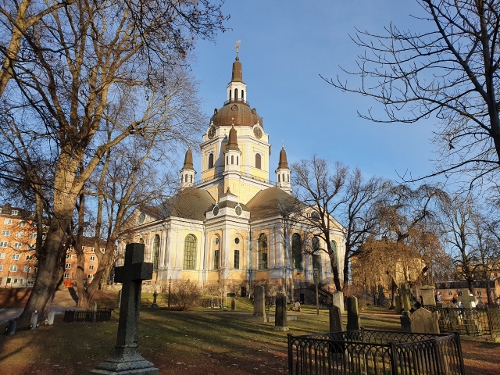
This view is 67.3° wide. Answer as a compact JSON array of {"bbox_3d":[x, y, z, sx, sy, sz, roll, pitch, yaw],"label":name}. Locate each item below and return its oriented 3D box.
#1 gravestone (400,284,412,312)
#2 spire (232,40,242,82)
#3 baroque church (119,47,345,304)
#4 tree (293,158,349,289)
[{"bbox_3d":[10.419,7.440,24.924,0.400,1.880,0.850,12,-21,-33],"label":"gravestone"},{"bbox_3d":[-3.671,-37.011,110.246,2.900,14.200,2.900,16,-24,-41],"label":"spire"},{"bbox_3d":[-3.740,-7.687,100.982,51.000,74.500,51.000,16,-24,-41],"label":"baroque church"},{"bbox_3d":[9.147,5.093,47.687,7.000,18.900,7.000,0,-18,0],"label":"tree"}]

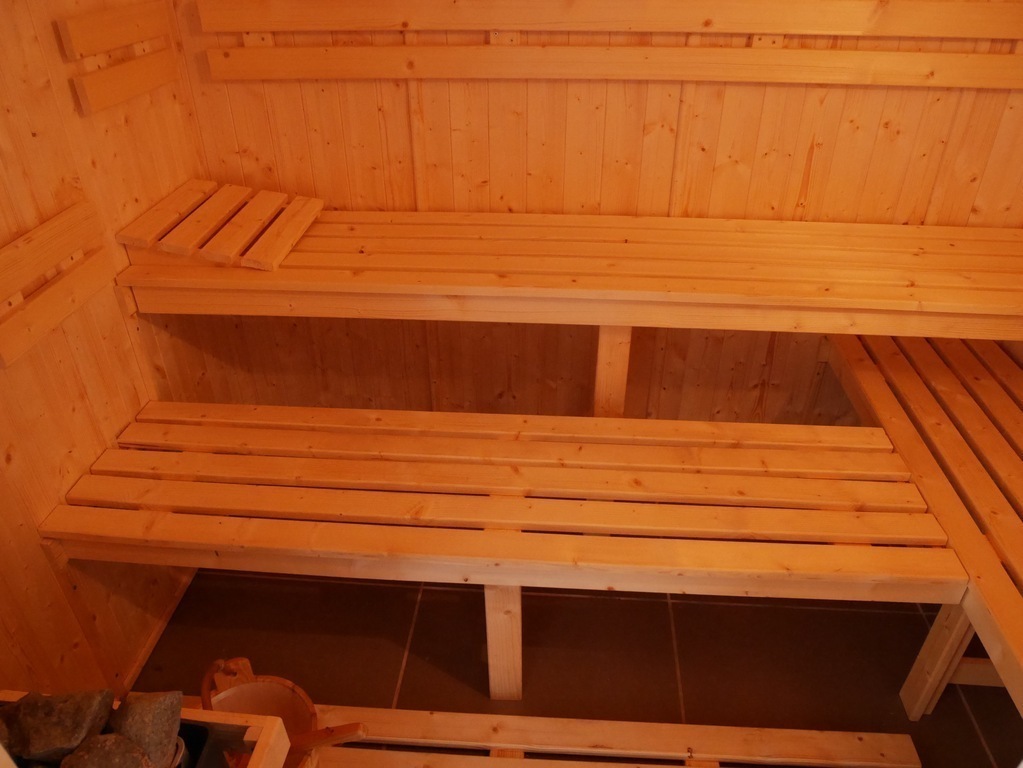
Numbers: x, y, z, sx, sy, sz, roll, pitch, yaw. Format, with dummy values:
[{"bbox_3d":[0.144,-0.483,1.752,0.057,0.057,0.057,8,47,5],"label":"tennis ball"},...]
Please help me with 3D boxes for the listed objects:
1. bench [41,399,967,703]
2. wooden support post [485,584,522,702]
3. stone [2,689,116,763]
[{"bbox_3d":[-0.027,0.379,1.506,1.603,0.474,0.411,2,33,4],"label":"bench"},{"bbox_3d":[-0.010,0.481,1.392,0.068,0.426,0.030,2,33,4],"label":"wooden support post"},{"bbox_3d":[-0.475,0.355,0.742,0.098,0.052,0.060,-2,33,-3],"label":"stone"}]

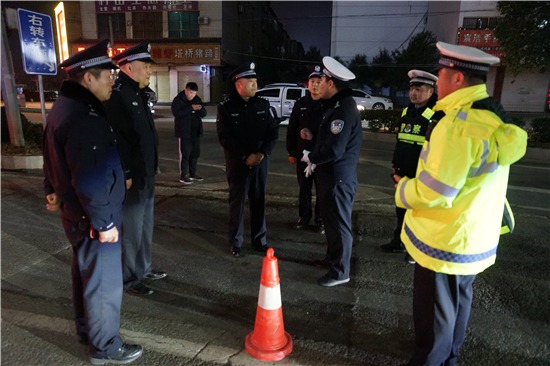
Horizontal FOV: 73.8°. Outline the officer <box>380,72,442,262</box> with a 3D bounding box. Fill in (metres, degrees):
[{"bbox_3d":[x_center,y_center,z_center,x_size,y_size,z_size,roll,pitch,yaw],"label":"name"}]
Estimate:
[{"bbox_3d":[1.311,-0.136,3.455,0.390,1.780,0.580,-8,16,-37],"label":"officer"}]

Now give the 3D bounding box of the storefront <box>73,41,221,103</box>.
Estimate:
[{"bbox_3d":[-10.225,-8.943,29.616,11.806,4.738,1.600,0,14,0],"label":"storefront"}]

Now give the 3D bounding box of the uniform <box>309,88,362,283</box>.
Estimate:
[{"bbox_3d":[0.526,0.042,2.989,0.420,1.580,0.520,3,14,12],"label":"uniform"}]

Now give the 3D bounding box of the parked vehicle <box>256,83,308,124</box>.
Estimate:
[{"bbox_3d":[1.044,-3.619,17.000,5.100,1.850,1.800,-1,13,-10],"label":"parked vehicle"}]

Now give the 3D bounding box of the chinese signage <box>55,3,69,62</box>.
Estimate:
[{"bbox_3d":[-15.696,-10.980,27.000,0.300,4.400,1.700,-10,17,-42],"label":"chinese signage"}]

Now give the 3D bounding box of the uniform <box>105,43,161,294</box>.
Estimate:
[{"bbox_3d":[-1.046,-0.062,2.788,0.380,1.840,0.550,5,15,19],"label":"uniform"}]

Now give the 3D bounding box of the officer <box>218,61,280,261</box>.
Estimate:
[{"bbox_3d":[-0.269,-0.210,3.524,0.580,1.810,0.360,-2,14,-7],"label":"officer"}]

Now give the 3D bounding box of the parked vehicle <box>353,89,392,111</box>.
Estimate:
[{"bbox_3d":[4.489,-4.709,21.500,4.600,1.480,1.800,0,14,0],"label":"parked vehicle"}]

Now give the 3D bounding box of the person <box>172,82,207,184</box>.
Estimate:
[{"bbox_3d":[-1.545,-0.865,6.550,0.420,1.710,0.560,10,15,35],"label":"person"}]

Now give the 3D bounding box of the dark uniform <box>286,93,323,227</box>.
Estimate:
[{"bbox_3d":[0.386,-0.225,4.098,0.550,1.560,0.360,0,14,2],"label":"dark uniform"}]

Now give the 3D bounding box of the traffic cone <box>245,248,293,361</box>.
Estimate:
[{"bbox_3d":[-0.033,0.705,2.227,0.290,0.662,0.290,0,14,0],"label":"traffic cone"}]

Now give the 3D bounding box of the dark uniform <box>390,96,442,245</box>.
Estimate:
[{"bbox_3d":[1.309,-0.058,3.473,0.370,1.510,0.570,-8,16,-37],"label":"dark uniform"}]

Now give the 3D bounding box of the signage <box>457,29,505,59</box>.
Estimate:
[{"bbox_3d":[14.406,-9.535,25.500,3.400,2.300,0.200,2,13,2],"label":"signage"}]

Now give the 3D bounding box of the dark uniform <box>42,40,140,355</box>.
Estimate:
[{"bbox_3d":[-0.960,0.145,1.990,0.450,1.750,0.540,-2,13,-14],"label":"dark uniform"}]

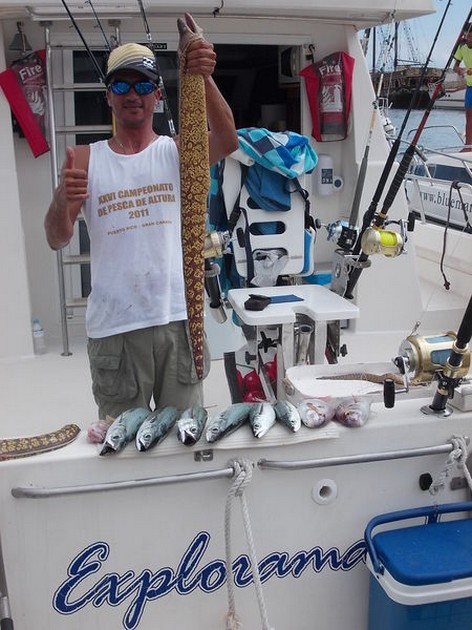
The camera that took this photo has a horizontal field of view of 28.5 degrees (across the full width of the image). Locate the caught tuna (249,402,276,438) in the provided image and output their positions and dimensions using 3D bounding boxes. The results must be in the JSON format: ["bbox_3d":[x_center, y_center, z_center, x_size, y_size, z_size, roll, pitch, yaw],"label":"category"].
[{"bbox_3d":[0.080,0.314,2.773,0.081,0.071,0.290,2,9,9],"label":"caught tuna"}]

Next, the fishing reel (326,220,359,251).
[{"bbox_3d":[0.455,-0.343,4.000,0.140,0.125,0.110,1,14,5],"label":"fishing reel"}]

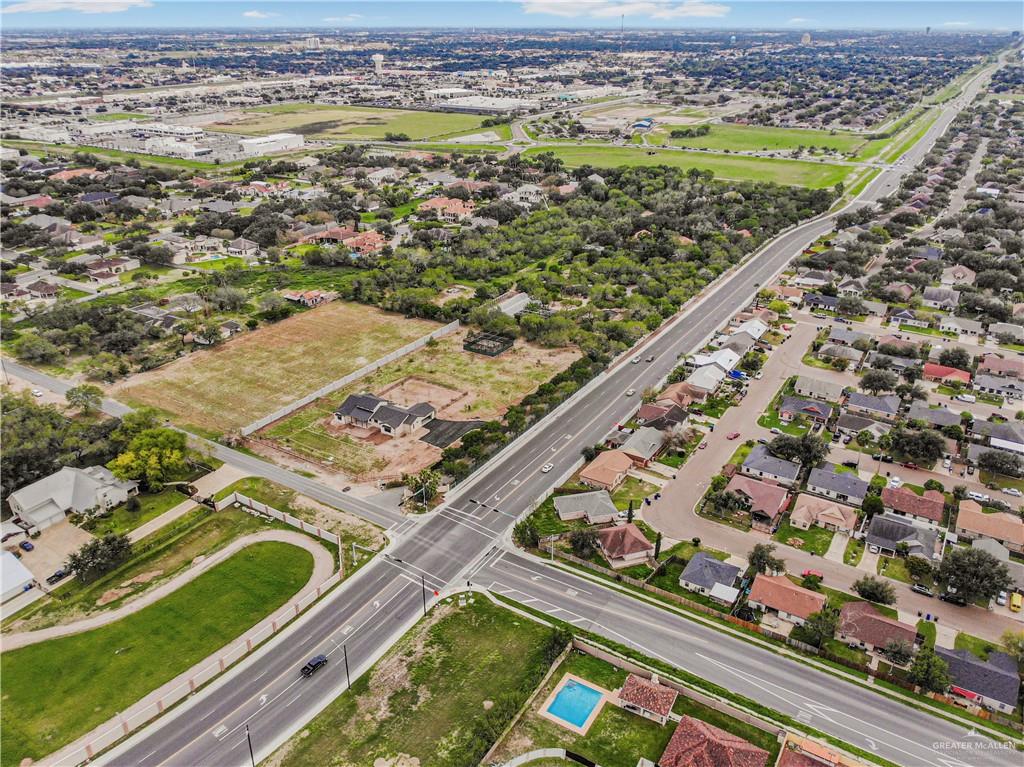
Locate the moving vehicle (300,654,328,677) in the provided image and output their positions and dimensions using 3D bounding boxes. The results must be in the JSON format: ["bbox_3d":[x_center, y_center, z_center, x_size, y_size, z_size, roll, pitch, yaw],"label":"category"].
[{"bbox_3d":[-42.298,60.545,151.762,1.980,1.880,5.600,18,32,32],"label":"moving vehicle"}]

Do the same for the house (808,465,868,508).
[{"bbox_3d":[96.100,28.560,208.480,15.000,4.800,13.800,15,31,27],"label":"house"}]

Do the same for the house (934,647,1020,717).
[{"bbox_3d":[97.274,59.854,149.005,15.600,5.000,14.700,14,30,25],"label":"house"}]

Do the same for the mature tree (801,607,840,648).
[{"bbox_3d":[66.520,54.858,156.322,7.400,8.200,7.400,0,27,0],"label":"mature tree"}]

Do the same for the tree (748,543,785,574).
[{"bbox_3d":[63.030,43.380,175.750,8.500,7.900,8.300,0,27,0],"label":"tree"}]

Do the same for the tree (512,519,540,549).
[{"bbox_3d":[3.741,40.360,187.698,6.800,5.600,6.800,0,27,0],"label":"tree"}]

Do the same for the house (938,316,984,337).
[{"bbox_3d":[203.450,-26.885,320.874,16.100,5.000,13.000,14,30,25],"label":"house"}]

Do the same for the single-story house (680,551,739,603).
[{"bbox_3d":[49.544,47.589,174.418,12.800,4.800,12.000,15,31,27],"label":"single-story house"}]

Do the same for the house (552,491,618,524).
[{"bbox_3d":[20.170,34.150,197.660,15.800,4.600,10.700,-5,27,-11],"label":"house"}]

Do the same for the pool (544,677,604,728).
[{"bbox_3d":[13.048,65.780,145.092,7.600,1.200,9.300,16,31,29],"label":"pool"}]

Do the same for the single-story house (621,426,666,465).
[{"bbox_3d":[42.340,19.230,226.930,10.000,4.800,16.800,16,31,28],"label":"single-story house"}]

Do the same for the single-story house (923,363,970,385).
[{"bbox_3d":[168.669,-4.083,275.664,14.800,5.000,12.200,14,30,25],"label":"single-story house"}]

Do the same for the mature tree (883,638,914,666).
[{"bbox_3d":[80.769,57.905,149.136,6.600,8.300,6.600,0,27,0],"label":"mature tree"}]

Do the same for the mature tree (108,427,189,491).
[{"bbox_3d":[-108.589,22.511,212.588,22.000,13.500,19.000,0,27,0],"label":"mature tree"}]

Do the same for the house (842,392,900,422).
[{"bbox_3d":[129.651,6.597,254.400,16.400,5.000,13.300,14,30,25],"label":"house"}]

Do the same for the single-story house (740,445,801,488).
[{"bbox_3d":[80.070,24.370,216.770,14.800,4.800,14.200,16,31,29],"label":"single-story house"}]

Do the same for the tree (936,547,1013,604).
[{"bbox_3d":[111.201,46.325,170.817,17.500,9.500,16.500,0,27,0],"label":"tree"}]

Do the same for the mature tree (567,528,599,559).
[{"bbox_3d":[18.162,41.476,182.803,6.800,7.000,6.800,0,27,0],"label":"mature tree"}]

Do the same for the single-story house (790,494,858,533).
[{"bbox_3d":[86.395,36.561,196.227,15.100,4.900,12.800,15,30,27],"label":"single-story house"}]

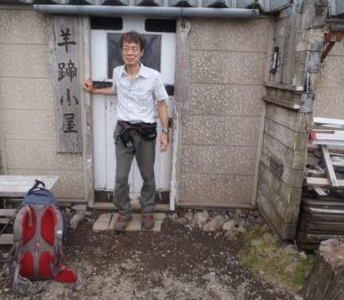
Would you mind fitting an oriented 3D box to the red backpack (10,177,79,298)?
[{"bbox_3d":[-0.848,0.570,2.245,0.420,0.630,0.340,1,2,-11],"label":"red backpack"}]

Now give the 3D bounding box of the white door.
[{"bbox_3d":[-0.376,-0.338,3.157,0.809,1.798,0.050,2,12,1],"label":"white door"}]

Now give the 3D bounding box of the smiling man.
[{"bbox_3d":[-0.419,-0.150,2.870,0.760,1.708,0.400,3,12,8],"label":"smiling man"}]

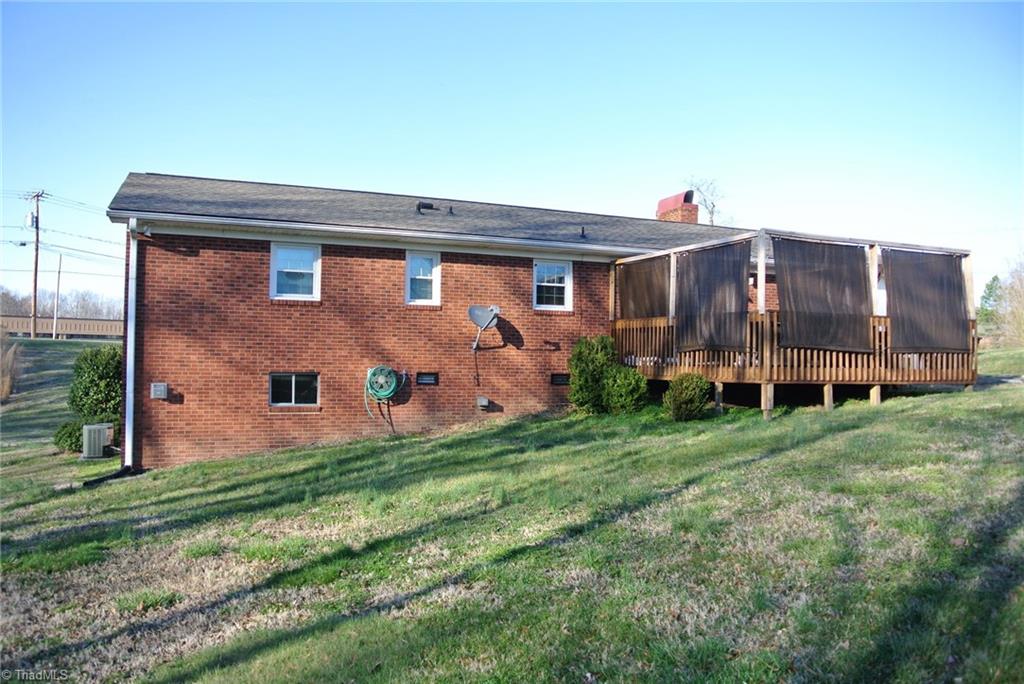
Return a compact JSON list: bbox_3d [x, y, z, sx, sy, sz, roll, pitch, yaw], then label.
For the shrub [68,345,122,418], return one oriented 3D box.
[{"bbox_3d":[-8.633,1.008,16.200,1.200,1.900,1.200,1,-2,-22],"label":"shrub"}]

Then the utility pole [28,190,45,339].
[{"bbox_3d":[-32.797,-5.346,53.000,2.200,10.300,0.650,-1,-2,44],"label":"utility pole"}]

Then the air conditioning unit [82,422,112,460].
[{"bbox_3d":[-8.045,1.936,14.950,0.500,0.670,0.520,1,-2,-22],"label":"air conditioning unit"}]

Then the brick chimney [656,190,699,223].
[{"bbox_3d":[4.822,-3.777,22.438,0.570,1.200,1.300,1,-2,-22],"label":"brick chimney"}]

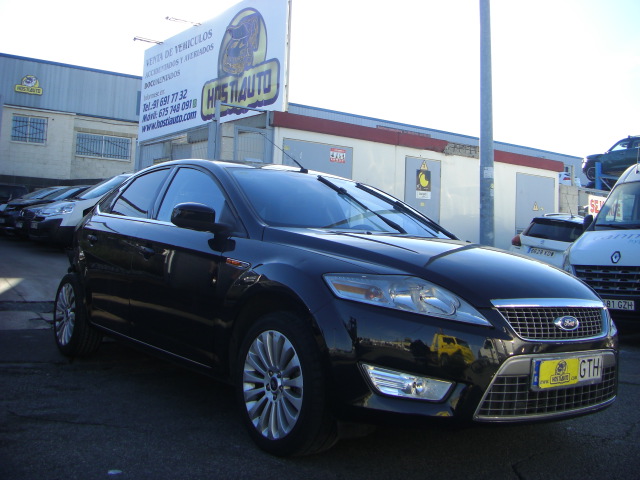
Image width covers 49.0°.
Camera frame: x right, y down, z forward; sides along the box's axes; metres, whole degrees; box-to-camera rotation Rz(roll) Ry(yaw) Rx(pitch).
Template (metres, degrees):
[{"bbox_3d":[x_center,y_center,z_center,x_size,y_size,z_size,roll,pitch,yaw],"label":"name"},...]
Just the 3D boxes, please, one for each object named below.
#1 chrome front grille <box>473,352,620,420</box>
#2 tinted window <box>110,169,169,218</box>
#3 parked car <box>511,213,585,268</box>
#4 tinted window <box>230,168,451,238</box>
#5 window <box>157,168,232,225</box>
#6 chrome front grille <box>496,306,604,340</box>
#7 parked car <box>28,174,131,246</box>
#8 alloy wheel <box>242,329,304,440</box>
[{"bbox_3d":[1.038,0.619,3.017,1.040,0.280,0.120,5,-2,-38],"label":"chrome front grille"},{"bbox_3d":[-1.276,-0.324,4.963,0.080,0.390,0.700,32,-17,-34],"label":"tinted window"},{"bbox_3d":[5.350,0.260,14.300,1.770,1.530,4.250,2,-3,41],"label":"parked car"},{"bbox_3d":[0.172,-0.218,4.230,1.420,0.170,0.970,5,25,-38],"label":"tinted window"},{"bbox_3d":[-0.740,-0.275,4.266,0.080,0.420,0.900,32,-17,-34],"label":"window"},{"bbox_3d":[1.048,0.370,3.034,0.800,0.155,0.110,5,-2,-38],"label":"chrome front grille"},{"bbox_3d":[-4.850,-0.700,17.300,4.350,1.780,1.800,5,-2,-33],"label":"parked car"},{"bbox_3d":[-0.155,0.661,3.233,0.190,0.483,0.483,5,-2,-38],"label":"alloy wheel"}]

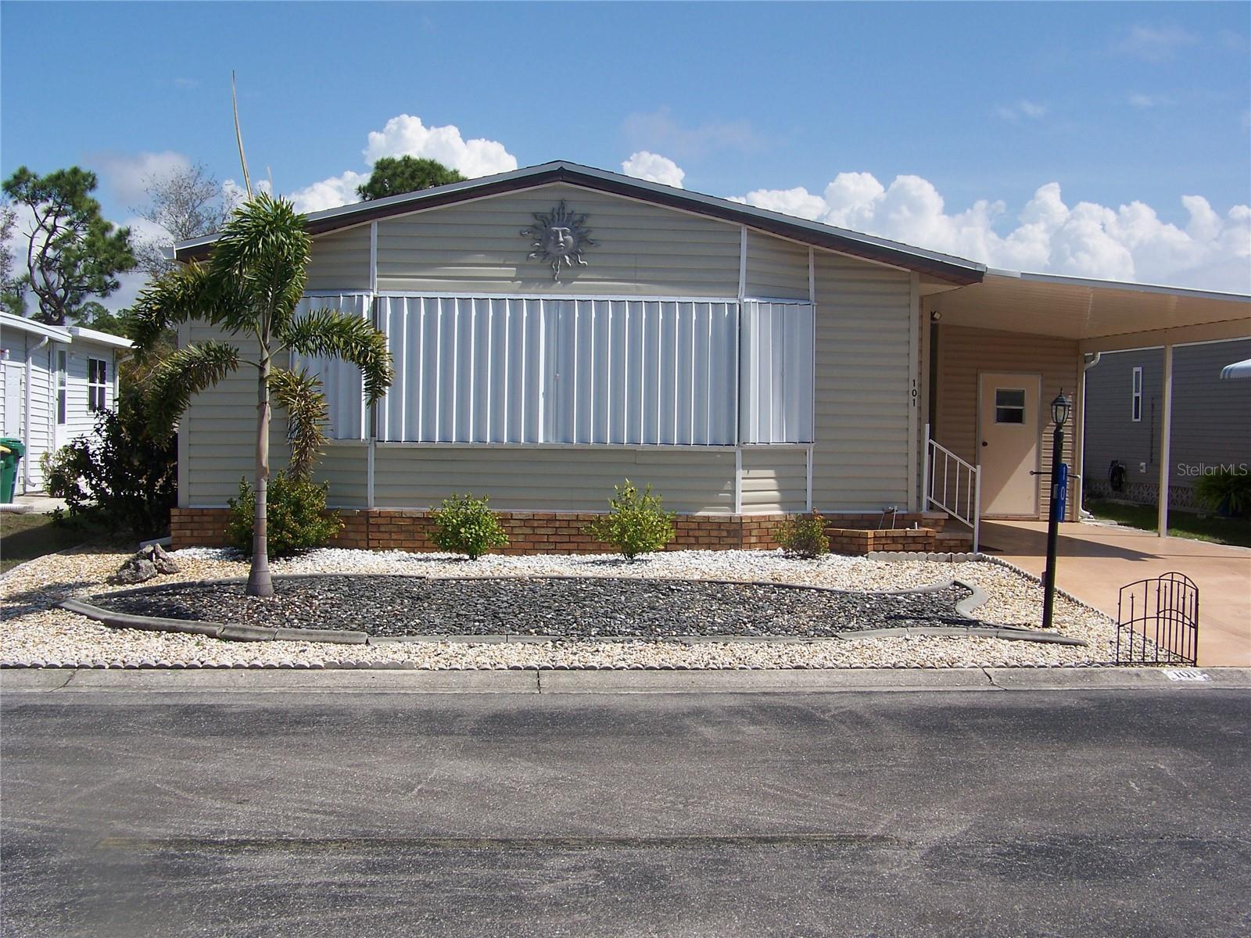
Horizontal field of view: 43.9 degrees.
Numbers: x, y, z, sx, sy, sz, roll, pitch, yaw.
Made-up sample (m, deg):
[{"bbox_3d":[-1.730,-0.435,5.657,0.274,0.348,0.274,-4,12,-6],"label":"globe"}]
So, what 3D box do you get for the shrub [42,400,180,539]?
[{"bbox_3d":[-5.740,0.010,17.300,1.600,1.500,1.500,1,2,-4],"label":"shrub"}]

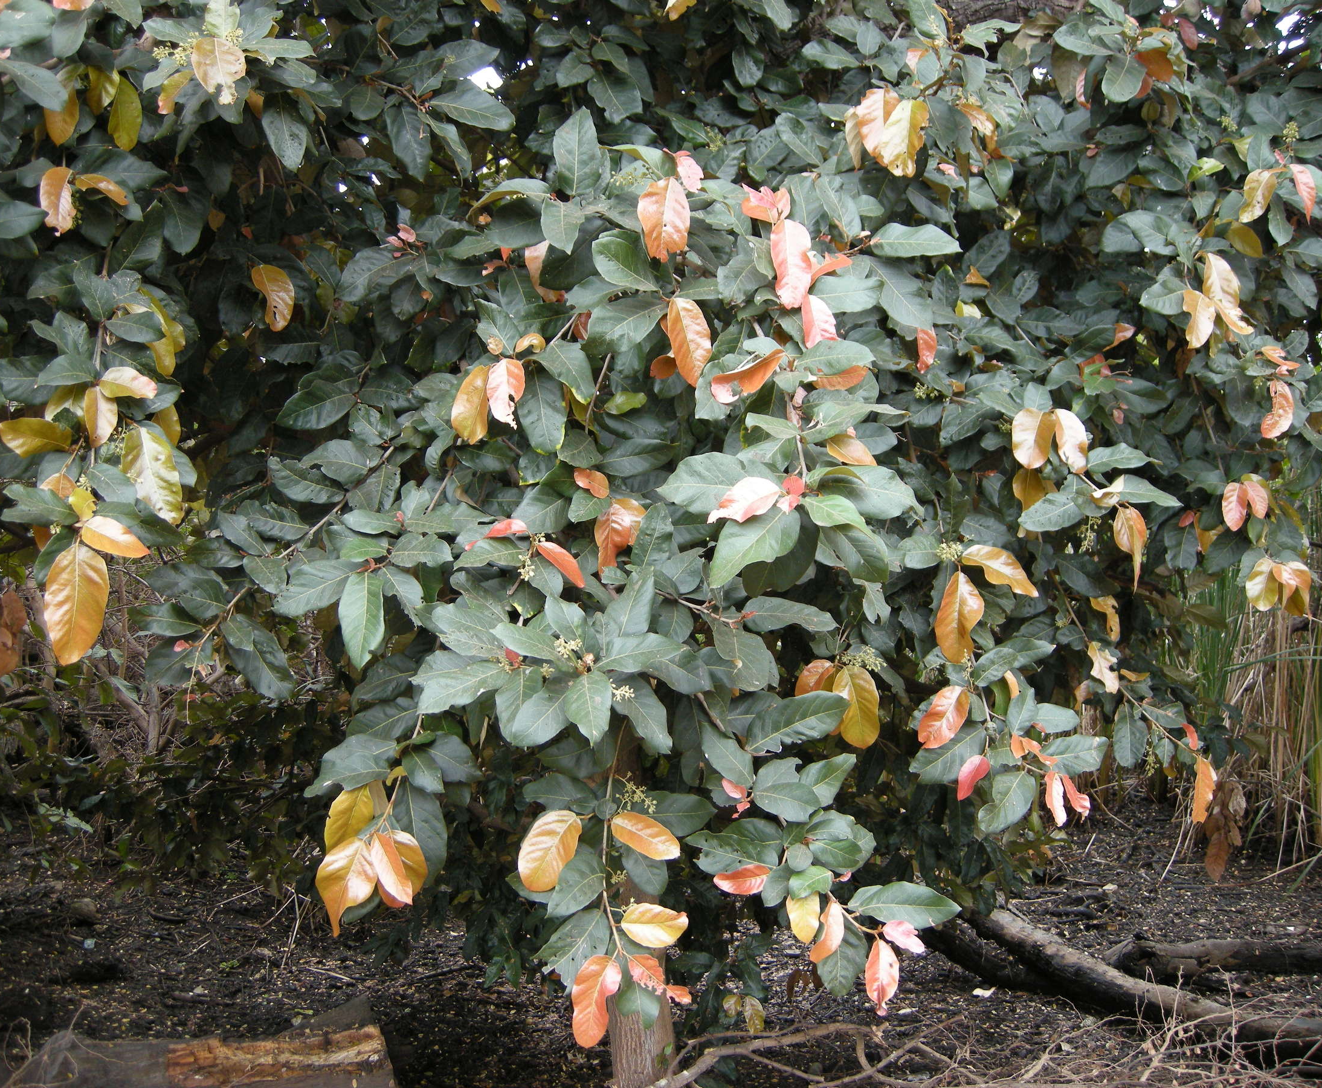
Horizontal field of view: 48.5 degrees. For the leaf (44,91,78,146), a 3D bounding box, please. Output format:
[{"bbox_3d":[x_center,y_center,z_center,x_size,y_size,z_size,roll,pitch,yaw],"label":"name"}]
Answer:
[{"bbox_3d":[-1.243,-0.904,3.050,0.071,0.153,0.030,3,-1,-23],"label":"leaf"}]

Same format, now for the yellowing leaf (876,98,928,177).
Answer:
[{"bbox_3d":[0.494,-0.832,3.000,0.096,0.177,0.045,15,-7,11],"label":"yellowing leaf"}]

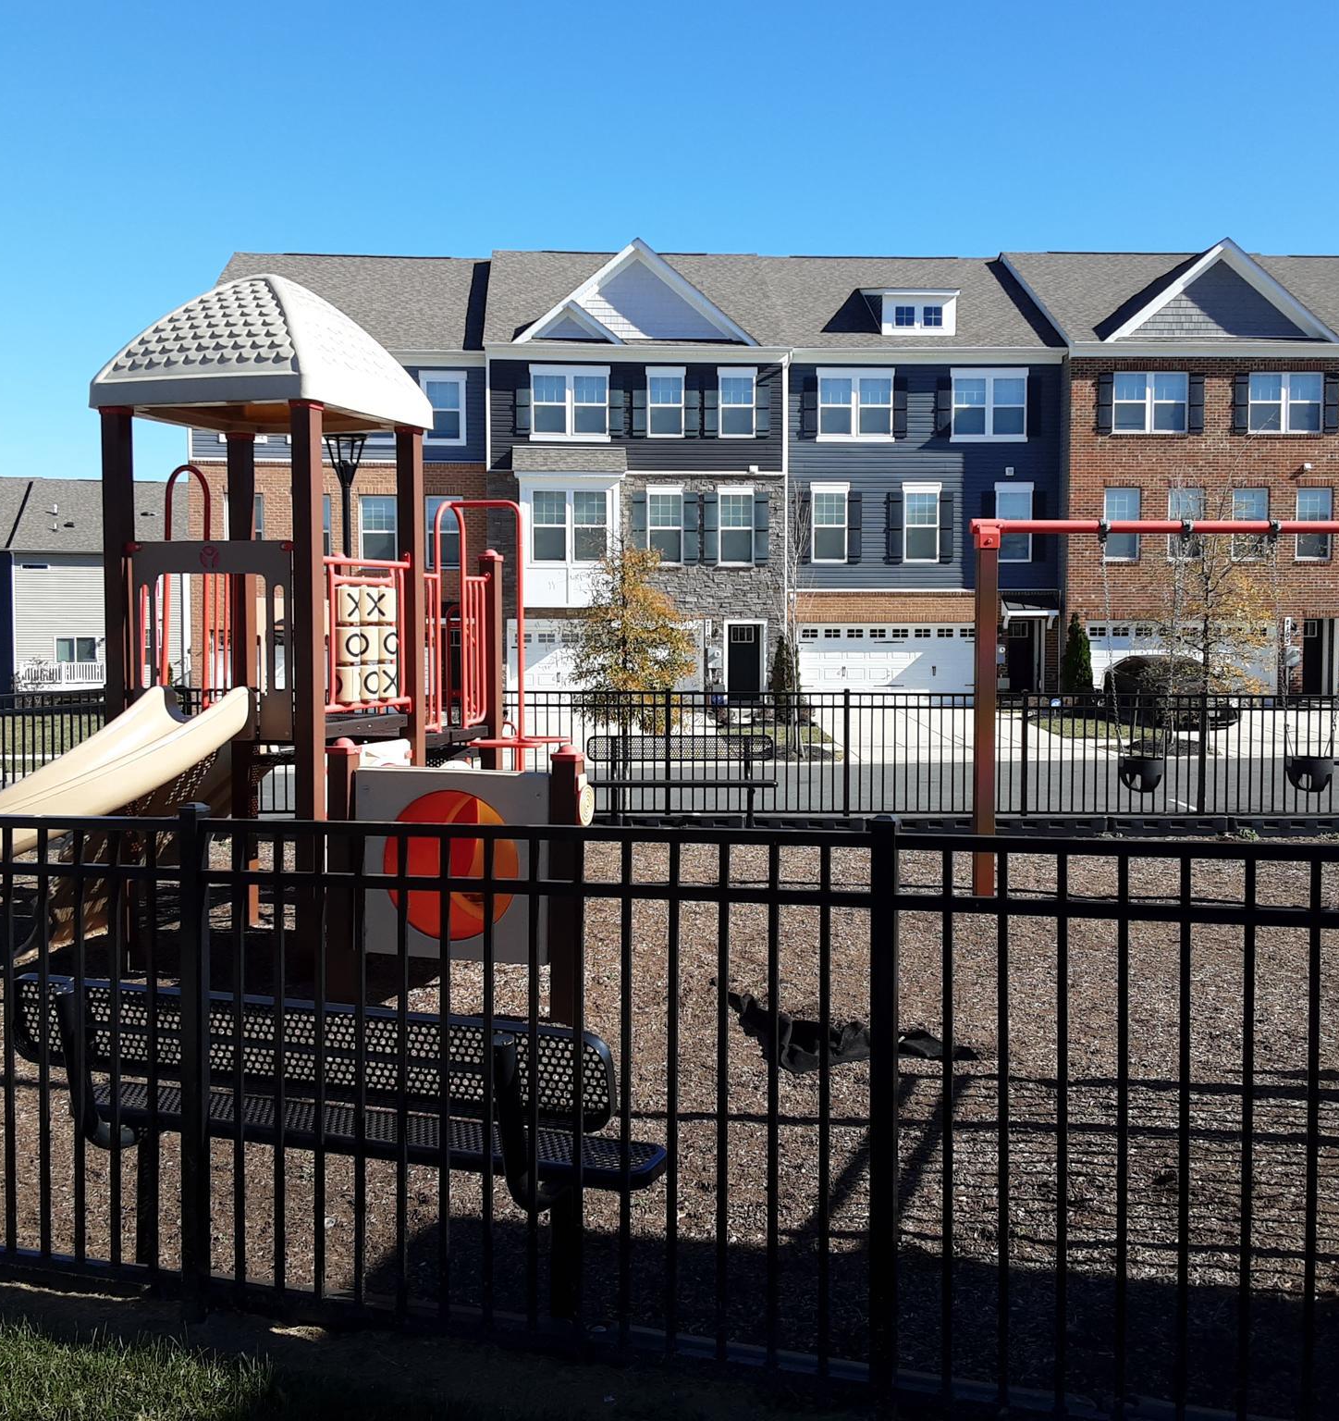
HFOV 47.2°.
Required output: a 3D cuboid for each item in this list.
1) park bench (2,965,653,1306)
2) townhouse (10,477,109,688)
[{"bbox_3d":[-0.917,1.139,4.091,1.830,0.835,0.520,1,3,21],"label":"park bench"},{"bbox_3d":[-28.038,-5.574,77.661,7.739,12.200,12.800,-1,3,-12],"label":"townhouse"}]

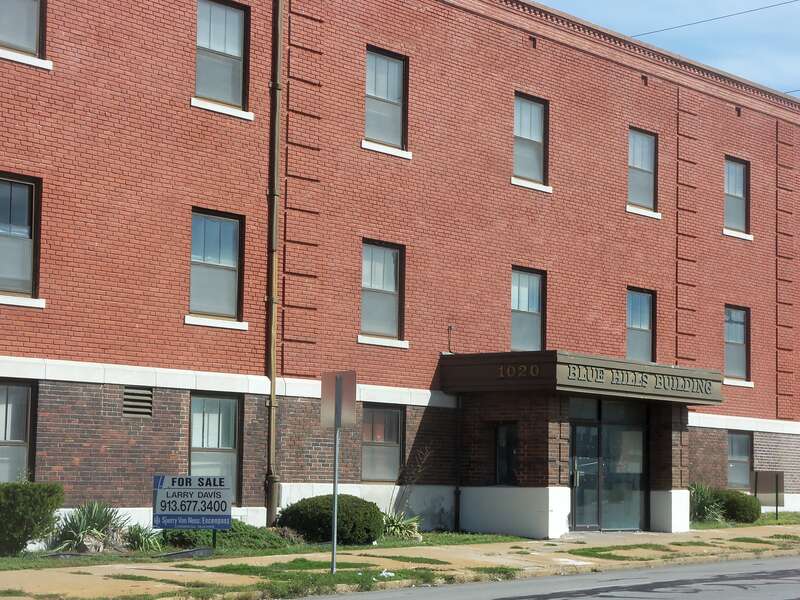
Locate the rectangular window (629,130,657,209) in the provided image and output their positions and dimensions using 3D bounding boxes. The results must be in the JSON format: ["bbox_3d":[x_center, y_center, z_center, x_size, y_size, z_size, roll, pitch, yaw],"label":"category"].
[{"bbox_3d":[5.116,-2.762,39.283,0.150,1.690,1.150,-4,-8,39],"label":"rectangular window"}]

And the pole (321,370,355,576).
[{"bbox_3d":[-0.818,2.309,24.606,0.580,2.680,0.080,-4,-8,39],"label":"pole"}]

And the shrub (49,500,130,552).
[{"bbox_3d":[-4.315,3.154,25.692,0.950,0.700,1.080,-4,-8,39],"label":"shrub"}]

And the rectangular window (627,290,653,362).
[{"bbox_3d":[5.140,0.615,39.420,0.140,1.719,1.197,-4,-7,38],"label":"rectangular window"}]

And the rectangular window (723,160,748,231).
[{"bbox_3d":[7.620,-2.368,42.125,0.150,1.668,1.168,-4,-8,38],"label":"rectangular window"}]

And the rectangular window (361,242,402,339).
[{"bbox_3d":[-0.317,-0.172,32.576,0.140,1.719,1.197,-4,-7,38],"label":"rectangular window"}]

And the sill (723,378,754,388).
[{"bbox_3d":[7.683,1.891,42.011,0.180,0.130,1.400,-4,-8,39],"label":"sill"}]

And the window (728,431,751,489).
[{"bbox_3d":[7.683,3.640,41.872,0.150,1.320,1.150,-4,-8,39],"label":"window"}]

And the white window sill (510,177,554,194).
[{"bbox_3d":[2.564,-2.253,36.350,0.180,0.133,1.430,-4,-7,38],"label":"white window sill"}]

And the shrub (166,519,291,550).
[{"bbox_3d":[-2.575,3.493,27.600,1.250,0.460,2.100,-4,-8,38],"label":"shrub"}]

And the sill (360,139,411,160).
[{"bbox_3d":[-0.246,-2.619,32.166,0.170,0.135,1.397,-4,-8,38],"label":"sill"}]

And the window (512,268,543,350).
[{"bbox_3d":[2.503,0.234,36.113,0.140,1.719,1.197,-4,-7,38],"label":"window"}]

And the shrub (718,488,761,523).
[{"bbox_3d":[7.249,4.401,39.592,0.900,0.700,0.920,1,-6,0],"label":"shrub"}]

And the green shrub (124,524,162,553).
[{"bbox_3d":[-3.707,3.447,26.719,0.460,0.420,0.500,1,-6,0],"label":"green shrub"}]

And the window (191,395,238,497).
[{"bbox_3d":[-2.865,2.290,28.466,0.150,1.711,1.168,-4,-8,38],"label":"window"}]

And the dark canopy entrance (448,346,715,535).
[{"bbox_3d":[3.547,2.824,35.062,2.529,3.219,5.902,-4,-7,38],"label":"dark canopy entrance"}]

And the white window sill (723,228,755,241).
[{"bbox_3d":[7.830,-1.494,42.953,0.180,0.133,1.430,-4,-7,38],"label":"white window sill"}]

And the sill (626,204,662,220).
[{"bbox_3d":[5.142,-1.851,39.156,0.180,0.130,1.400,-4,-8,39],"label":"sill"}]

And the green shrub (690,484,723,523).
[{"bbox_3d":[6.341,4.206,38.500,0.900,0.820,0.920,1,-6,0],"label":"green shrub"}]

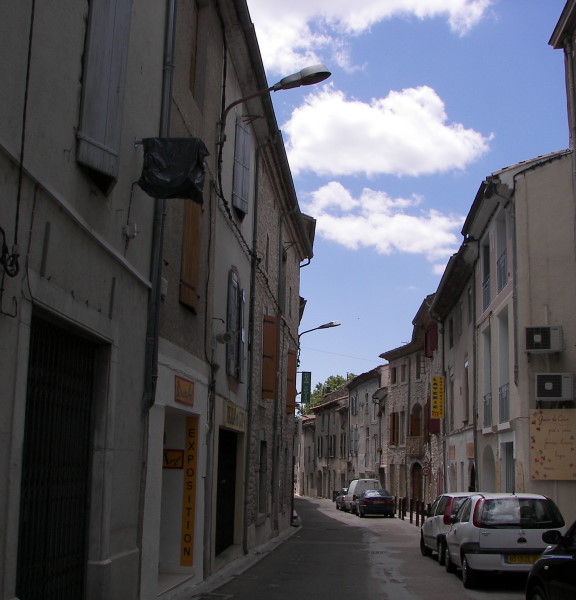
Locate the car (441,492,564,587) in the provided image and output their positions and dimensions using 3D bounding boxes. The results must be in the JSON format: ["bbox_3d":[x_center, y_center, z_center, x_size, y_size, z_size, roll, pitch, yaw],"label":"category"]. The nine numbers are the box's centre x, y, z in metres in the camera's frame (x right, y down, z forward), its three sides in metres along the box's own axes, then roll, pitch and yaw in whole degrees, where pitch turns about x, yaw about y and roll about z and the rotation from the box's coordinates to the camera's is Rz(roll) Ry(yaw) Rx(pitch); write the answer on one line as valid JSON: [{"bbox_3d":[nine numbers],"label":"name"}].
[{"bbox_3d":[3.633,4.068,14.307,1.660,1.450,3.830,0,-13,5],"label":"car"}]

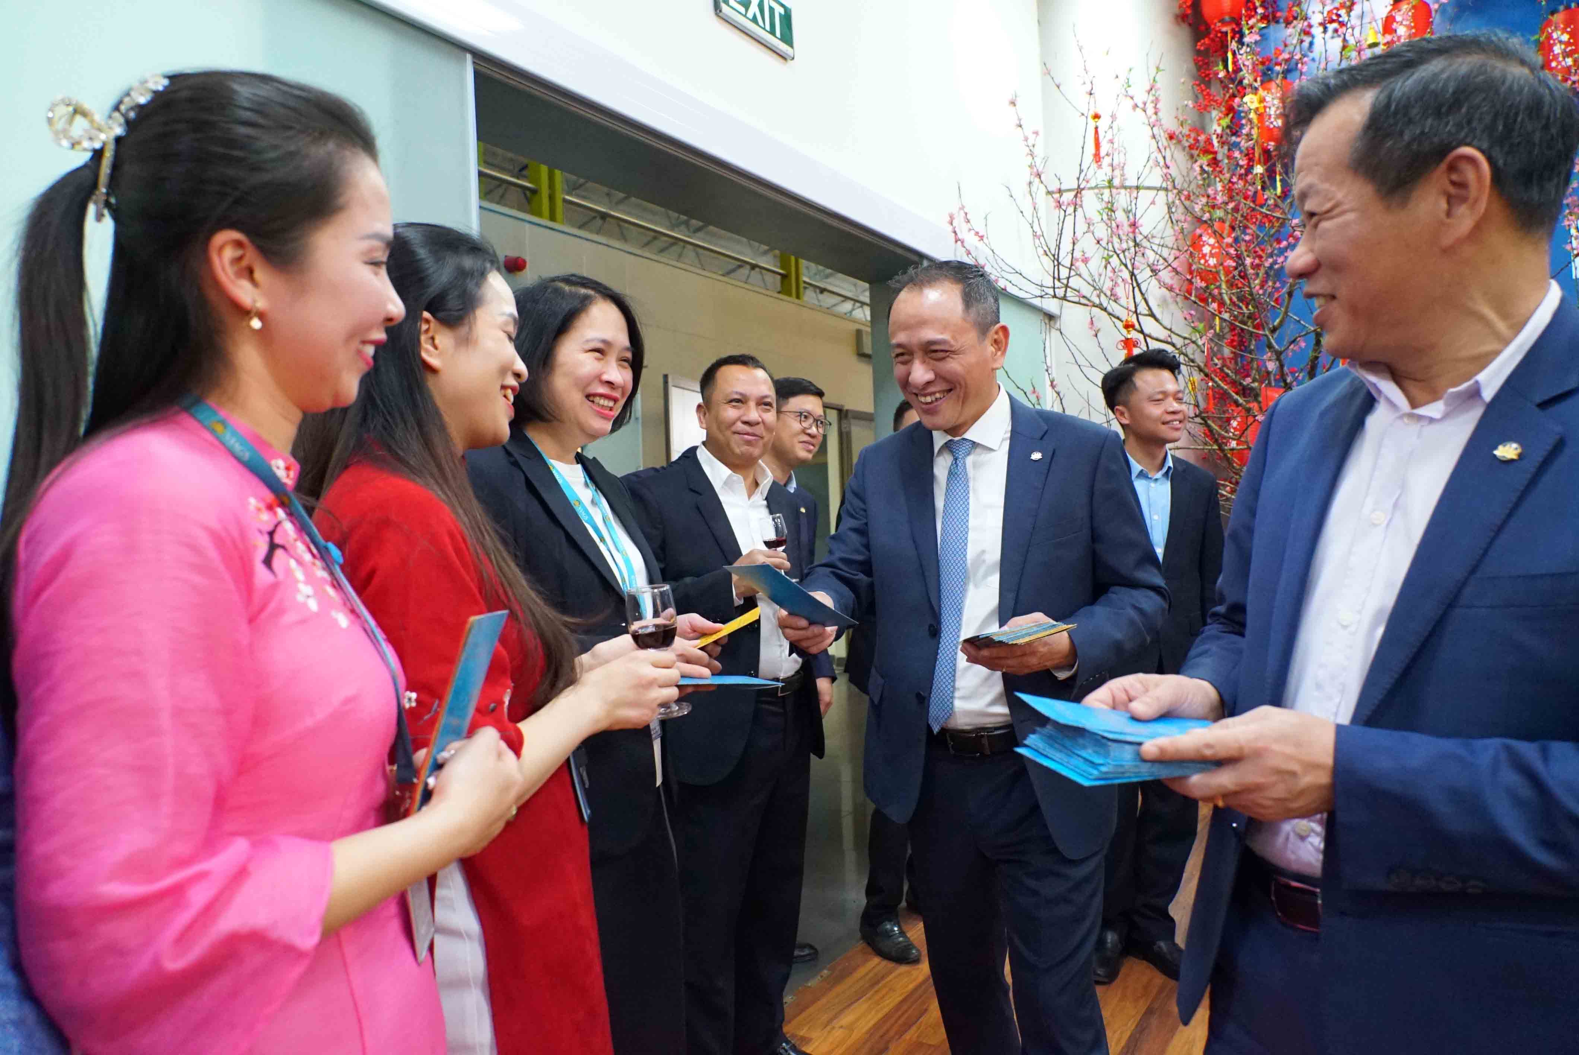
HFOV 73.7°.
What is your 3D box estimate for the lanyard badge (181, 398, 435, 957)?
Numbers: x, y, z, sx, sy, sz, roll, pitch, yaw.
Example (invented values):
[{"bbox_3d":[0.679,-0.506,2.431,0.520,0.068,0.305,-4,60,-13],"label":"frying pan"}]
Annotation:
[{"bbox_3d":[-0.362,0.112,0.790,0.185,0.445,0.150,-2,1,-13],"label":"lanyard badge"}]

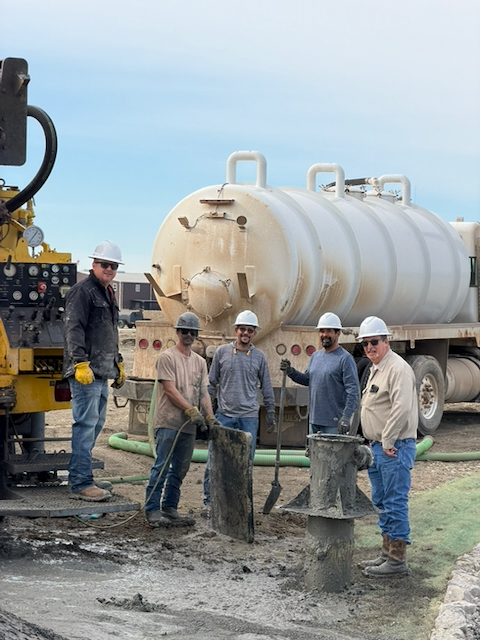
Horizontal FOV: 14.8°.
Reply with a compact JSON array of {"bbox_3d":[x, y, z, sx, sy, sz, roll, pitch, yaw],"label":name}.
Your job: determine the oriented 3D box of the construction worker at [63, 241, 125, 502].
[{"bbox_3d":[-1.054,0.367,13.300,0.420,1.850,0.580,1,1,37],"label":"construction worker"}]

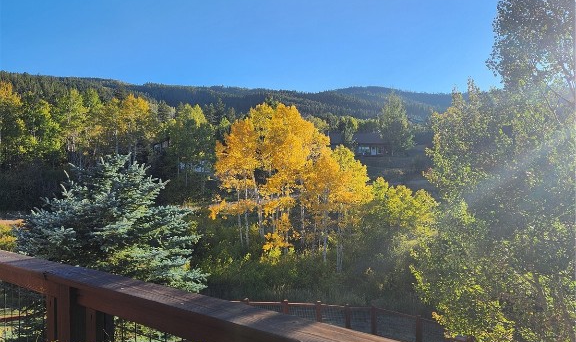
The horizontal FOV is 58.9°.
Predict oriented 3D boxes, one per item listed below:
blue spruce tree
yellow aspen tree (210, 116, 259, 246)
[{"bbox_3d":[-3.761,1.951,11.000,4.100,4.600,4.100,-1,-1,0],"label":"blue spruce tree"},{"bbox_3d":[-3.512,0.755,33.500,3.200,8.800,3.200,-1,-1,0],"label":"yellow aspen tree"}]

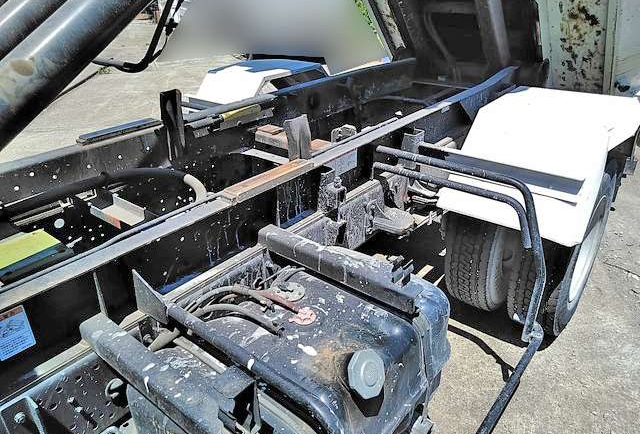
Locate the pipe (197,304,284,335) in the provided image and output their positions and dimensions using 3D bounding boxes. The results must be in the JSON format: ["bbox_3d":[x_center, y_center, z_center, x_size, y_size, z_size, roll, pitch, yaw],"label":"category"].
[{"bbox_3d":[-0.171,0.211,1.067,0.205,0.044,0.034,7,28,13],"label":"pipe"}]

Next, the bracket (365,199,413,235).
[{"bbox_3d":[0.249,0.005,1.700,0.115,0.115,0.152,20,34,34],"label":"bracket"}]

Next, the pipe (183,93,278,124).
[{"bbox_3d":[-0.331,-0.429,1.921,0.036,0.036,0.470,20,34,34],"label":"pipe"}]

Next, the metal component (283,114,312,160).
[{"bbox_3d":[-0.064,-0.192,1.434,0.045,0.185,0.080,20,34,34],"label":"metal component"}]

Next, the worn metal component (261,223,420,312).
[{"bbox_3d":[0.030,0.099,1.141,0.440,0.054,0.065,20,34,34],"label":"worn metal component"}]

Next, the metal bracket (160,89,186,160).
[{"bbox_3d":[-0.505,-0.321,1.738,0.045,0.235,0.075,20,34,34],"label":"metal bracket"}]

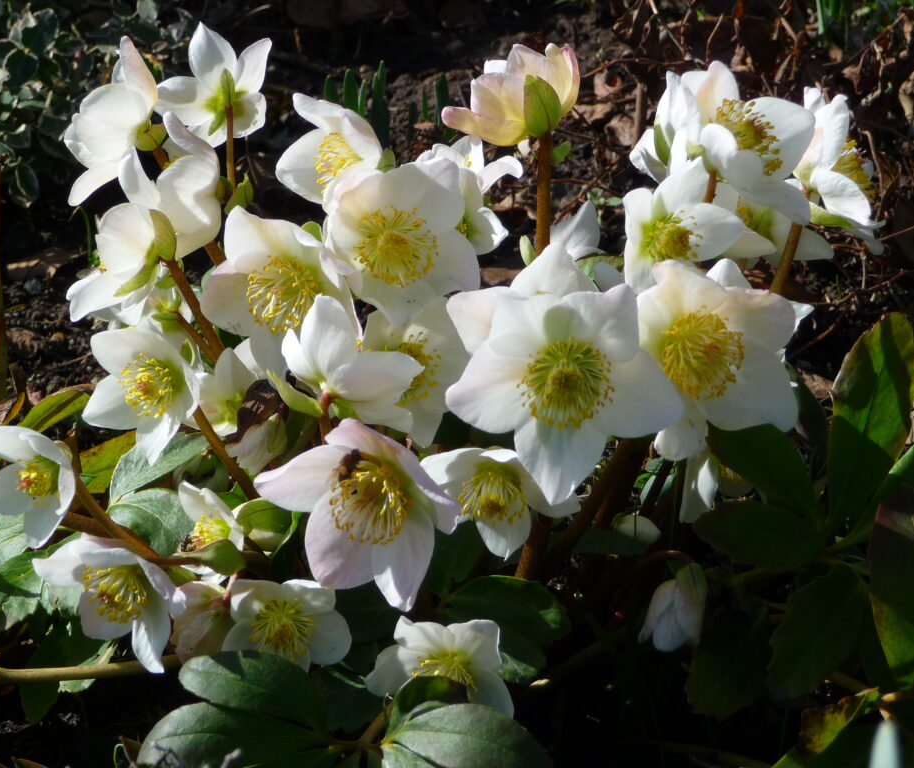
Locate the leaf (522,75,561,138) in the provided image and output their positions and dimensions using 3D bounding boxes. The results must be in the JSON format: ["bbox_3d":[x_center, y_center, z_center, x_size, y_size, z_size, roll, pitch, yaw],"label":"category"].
[{"bbox_3d":[0.033,-0.109,1.200,0.017,0.025,0.008,-2,18,-5],"label":"leaf"}]

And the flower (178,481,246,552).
[{"bbox_3d":[-0.088,0.050,1.100,0.022,0.034,0.036,-18,33,-37],"label":"flower"}]

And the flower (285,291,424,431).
[{"bbox_3d":[-0.037,-0.007,1.080,0.048,0.042,0.030,10,34,18],"label":"flower"}]

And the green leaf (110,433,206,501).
[{"bbox_3d":[-0.113,0.032,1.150,0.045,0.012,0.026,-29,44,-20],"label":"green leaf"}]

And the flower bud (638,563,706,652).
[{"bbox_3d":[0.080,0.083,1.130,0.021,0.032,0.021,21,18,-3],"label":"flower bud"}]

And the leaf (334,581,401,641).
[{"bbox_3d":[-0.033,0.084,1.130,0.030,0.010,0.032,-29,49,-29],"label":"leaf"}]

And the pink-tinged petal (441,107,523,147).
[{"bbox_3d":[0.011,-0.095,1.130,0.026,0.014,0.024,-25,37,-38],"label":"pink-tinged petal"}]

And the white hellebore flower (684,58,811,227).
[{"bbox_3d":[0.116,-0.095,1.200,0.030,0.058,0.058,-36,6,32],"label":"white hellebore flower"}]

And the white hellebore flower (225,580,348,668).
[{"bbox_3d":[-0.062,0.089,1.110,0.046,0.040,0.022,1,6,3],"label":"white hellebore flower"}]

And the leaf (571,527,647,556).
[{"bbox_3d":[0.059,0.060,1.160,0.030,0.006,0.018,8,42,9],"label":"leaf"}]

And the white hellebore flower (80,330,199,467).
[{"bbox_3d":[-0.118,0.005,1.140,0.044,0.047,0.025,13,11,26],"label":"white hellebore flower"}]

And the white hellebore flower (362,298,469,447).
[{"bbox_3d":[-0.018,-0.004,1.150,0.049,0.054,0.025,-7,9,-14],"label":"white hellebore flower"}]

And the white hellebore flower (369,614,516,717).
[{"bbox_3d":[-0.006,0.100,1.060,0.050,0.040,0.026,1,24,3],"label":"white hellebore flower"}]

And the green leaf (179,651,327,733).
[{"bbox_3d":[-0.070,0.107,1.050,0.056,0.010,0.030,15,46,24],"label":"green leaf"}]

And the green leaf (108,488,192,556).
[{"bbox_3d":[-0.114,0.052,1.140,0.034,0.012,0.026,19,44,21],"label":"green leaf"}]

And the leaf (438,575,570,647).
[{"bbox_3d":[0.017,0.082,1.100,0.047,0.010,0.029,4,41,0],"label":"leaf"}]

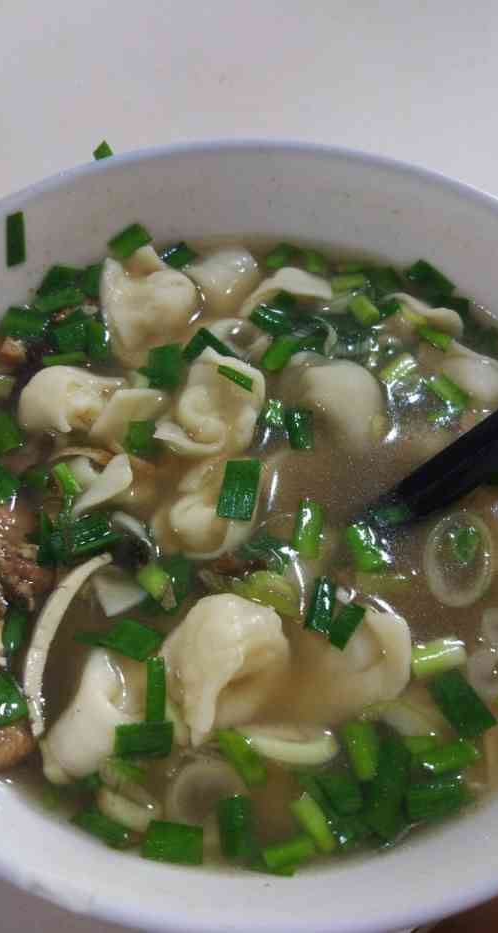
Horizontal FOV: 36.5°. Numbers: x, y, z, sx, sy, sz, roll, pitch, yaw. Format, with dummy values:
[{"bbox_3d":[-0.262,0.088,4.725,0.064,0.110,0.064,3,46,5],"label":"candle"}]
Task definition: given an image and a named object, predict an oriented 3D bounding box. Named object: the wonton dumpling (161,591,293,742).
[{"bbox_3d":[-0.005,0.046,0.173,0.029,0.024,0.034,6,58,2],"label":"wonton dumpling"}]

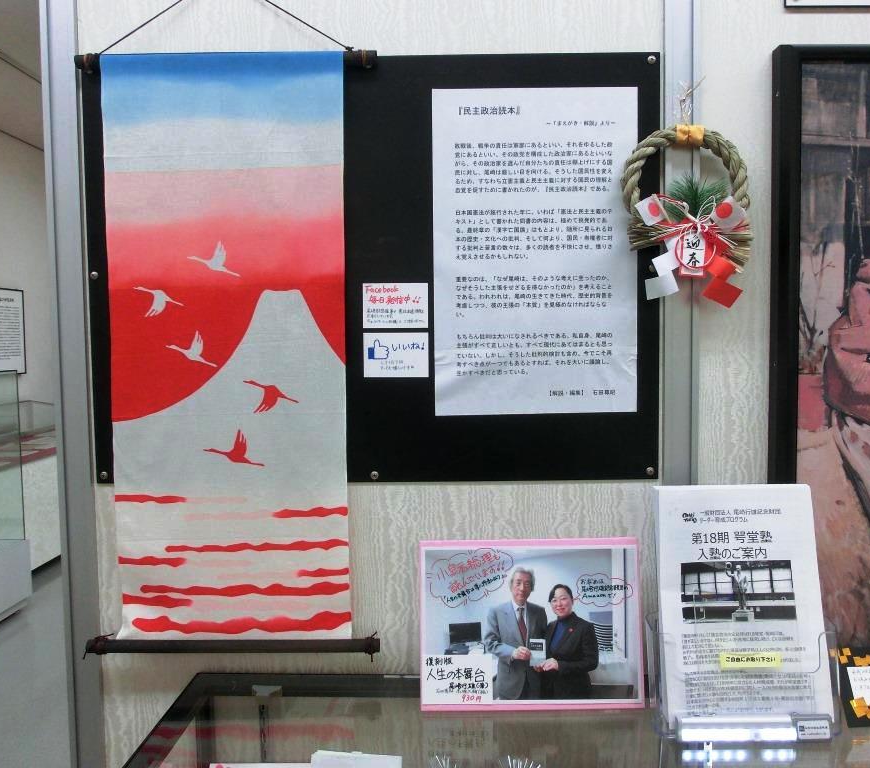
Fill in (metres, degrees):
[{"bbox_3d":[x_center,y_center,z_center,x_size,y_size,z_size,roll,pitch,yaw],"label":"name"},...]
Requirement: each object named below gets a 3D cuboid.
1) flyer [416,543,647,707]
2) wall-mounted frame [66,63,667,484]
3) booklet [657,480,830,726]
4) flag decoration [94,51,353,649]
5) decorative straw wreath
[{"bbox_3d":[0.131,0.326,0.970,0.302,0.222,0.010,0,-9,-3],"label":"flyer"},{"bbox_3d":[-0.091,-0.164,1.031,0.832,0.618,0.015,-1,3,1],"label":"wall-mounted frame"},{"bbox_3d":[0.397,0.284,0.924,0.212,0.297,0.020,0,-8,-4],"label":"booklet"},{"bbox_3d":[-0.300,-0.046,1.029,0.347,0.850,0.020,-1,3,1],"label":"flag decoration"},{"bbox_3d":[0.350,-0.235,0.992,0.182,0.252,0.060,-1,3,1],"label":"decorative straw wreath"}]

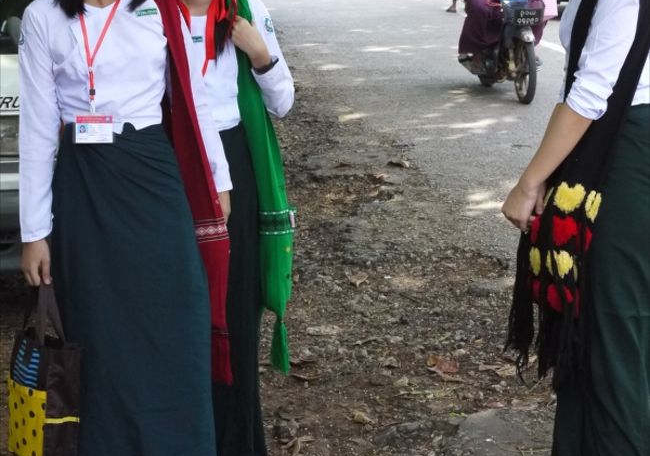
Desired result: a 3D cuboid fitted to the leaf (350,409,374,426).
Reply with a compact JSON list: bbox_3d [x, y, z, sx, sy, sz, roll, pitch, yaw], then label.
[{"bbox_3d":[0.111,0.559,4.579,0.045,0.022,0.085,-8,13,-31],"label":"leaf"}]

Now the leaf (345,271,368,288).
[{"bbox_3d":[0.131,0.215,6.428,0.100,0.045,0.120,0,12,0],"label":"leaf"}]

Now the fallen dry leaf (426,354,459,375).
[{"bbox_3d":[0.385,0.447,5.085,0.100,0.035,0.120,-1,11,0],"label":"fallen dry leaf"}]

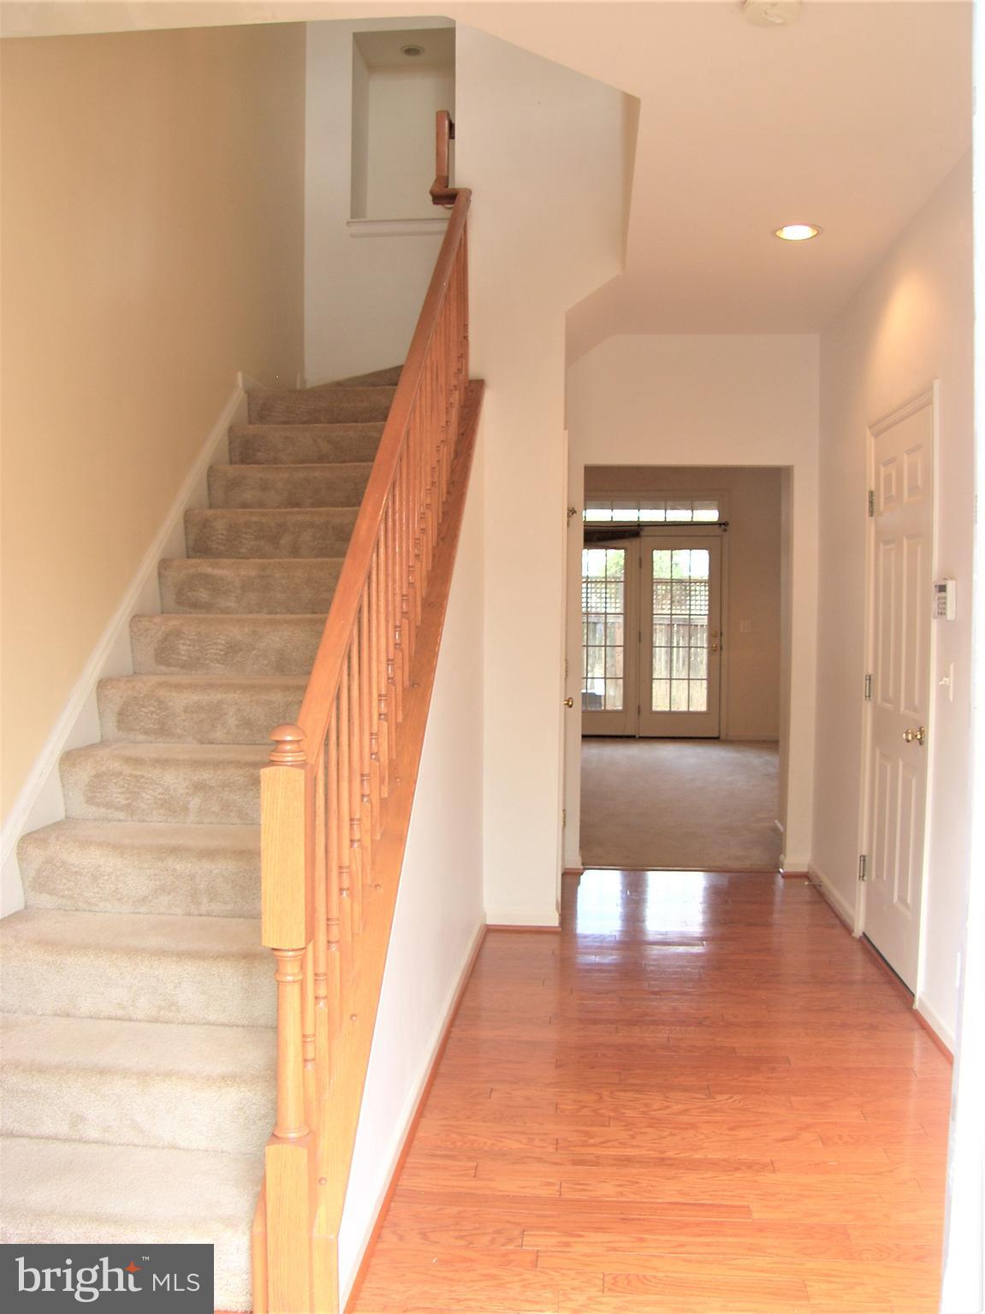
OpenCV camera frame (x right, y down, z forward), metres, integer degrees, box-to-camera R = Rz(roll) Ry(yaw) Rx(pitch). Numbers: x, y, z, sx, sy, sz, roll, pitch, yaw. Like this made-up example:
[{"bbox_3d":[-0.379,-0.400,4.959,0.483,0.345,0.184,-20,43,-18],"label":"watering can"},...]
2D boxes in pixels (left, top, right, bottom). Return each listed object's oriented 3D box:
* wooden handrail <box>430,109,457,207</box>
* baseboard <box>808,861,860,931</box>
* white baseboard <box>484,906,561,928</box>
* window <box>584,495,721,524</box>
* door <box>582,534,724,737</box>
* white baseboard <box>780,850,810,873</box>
[{"bbox_3d":[-0.203,-2.081,4.414,0.110,0.390,0.140,1,3,6],"label":"wooden handrail"},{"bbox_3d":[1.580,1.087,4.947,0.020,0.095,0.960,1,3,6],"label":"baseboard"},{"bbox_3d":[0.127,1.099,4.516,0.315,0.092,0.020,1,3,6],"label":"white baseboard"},{"bbox_3d":[1.488,-1.489,10.763,1.640,0.280,0.080,1,3,6],"label":"window"},{"bbox_3d":[1.484,-0.211,10.829,1.670,2.080,0.100,1,3,6],"label":"door"},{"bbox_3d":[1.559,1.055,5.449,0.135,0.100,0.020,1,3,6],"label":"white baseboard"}]

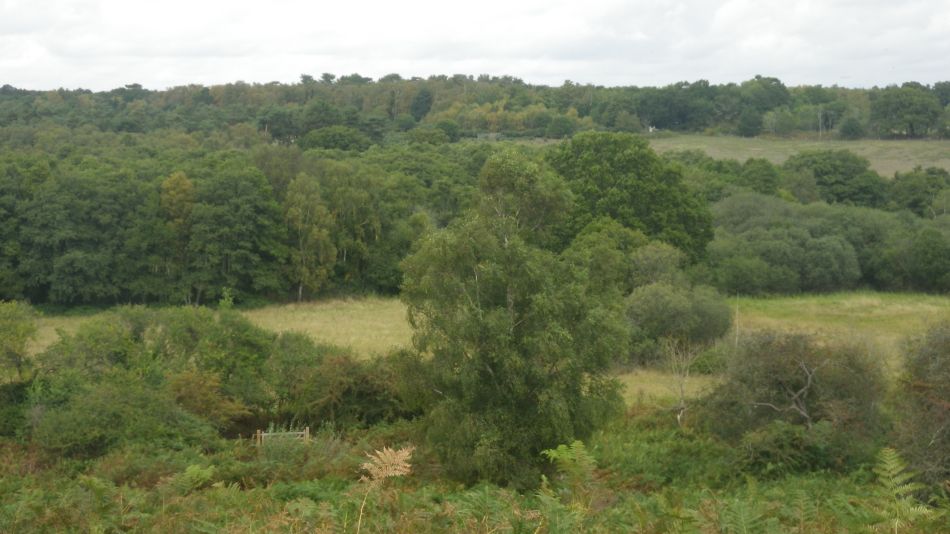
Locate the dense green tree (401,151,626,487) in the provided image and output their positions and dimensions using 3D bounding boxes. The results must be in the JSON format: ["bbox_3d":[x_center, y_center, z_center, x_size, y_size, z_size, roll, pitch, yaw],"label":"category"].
[{"bbox_3d":[1.627,2.219,66.000,9.552,14.286,9.200,0,6,0],"label":"dense green tree"}]

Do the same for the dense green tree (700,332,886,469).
[{"bbox_3d":[14.640,6.110,72.000,8.669,6.363,7.600,0,6,0],"label":"dense green tree"}]

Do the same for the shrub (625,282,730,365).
[{"bbox_3d":[14.560,4.088,112.000,7.675,5.953,7.000,0,6,0],"label":"shrub"}]

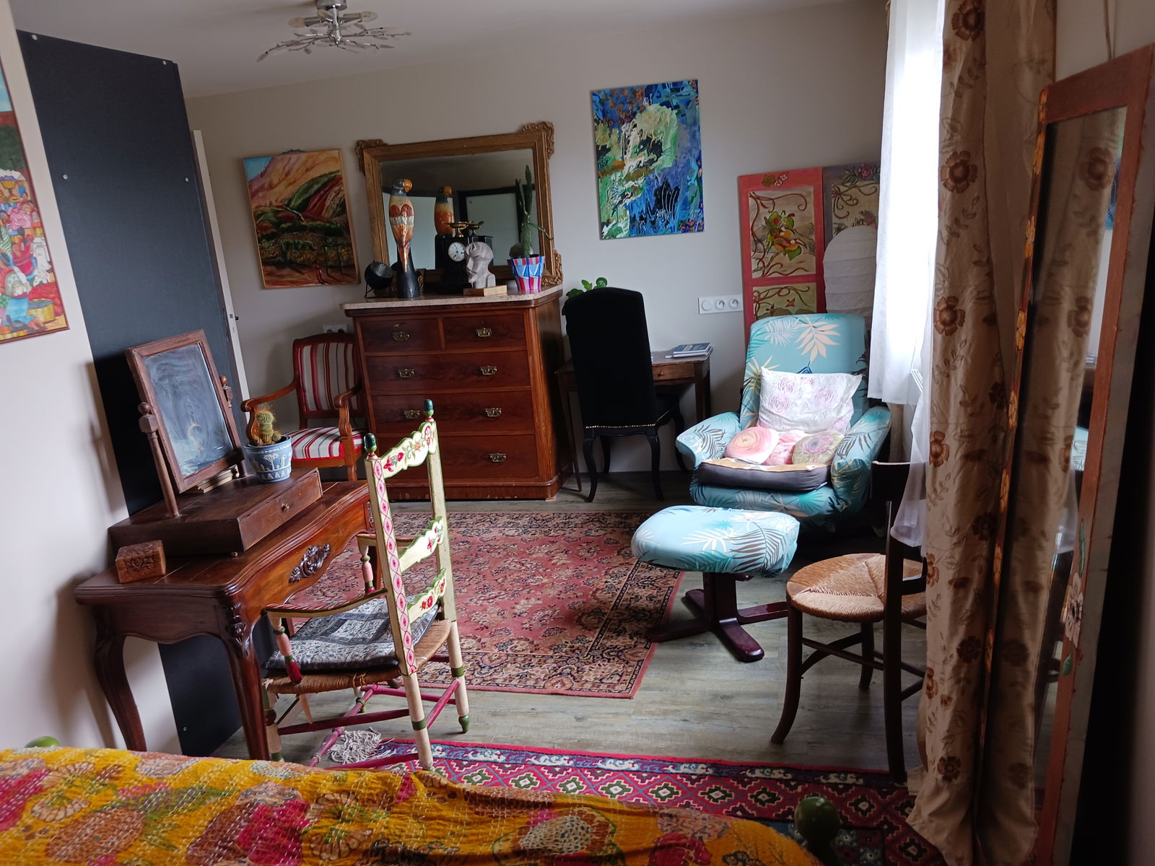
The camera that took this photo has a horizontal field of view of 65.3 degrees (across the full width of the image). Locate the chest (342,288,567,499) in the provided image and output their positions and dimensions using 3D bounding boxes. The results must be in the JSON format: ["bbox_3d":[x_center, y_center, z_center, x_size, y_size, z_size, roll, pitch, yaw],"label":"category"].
[{"bbox_3d":[-0.583,-0.211,4.821,1.056,1.060,0.500,-2,15,14],"label":"chest"}]

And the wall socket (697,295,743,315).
[{"bbox_3d":[0.739,-0.662,4.638,0.223,0.081,0.016,-2,15,14],"label":"wall socket"}]

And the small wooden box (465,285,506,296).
[{"bbox_3d":[-0.464,-0.718,4.558,0.135,0.039,0.170,-14,16,-33],"label":"small wooden box"}]

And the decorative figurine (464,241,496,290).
[{"bbox_3d":[-0.484,-0.836,4.494,0.150,0.234,0.125,-15,18,-34],"label":"decorative figurine"}]

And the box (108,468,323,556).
[{"bbox_3d":[-0.938,0.210,2.414,0.325,0.093,0.422,-2,15,14],"label":"box"}]

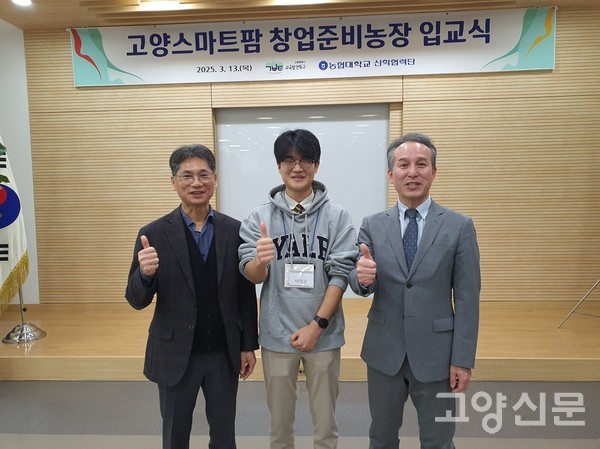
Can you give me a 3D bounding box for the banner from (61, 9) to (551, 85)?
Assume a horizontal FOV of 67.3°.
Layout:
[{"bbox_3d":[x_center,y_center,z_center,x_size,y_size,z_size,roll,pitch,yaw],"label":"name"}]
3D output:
[{"bbox_3d":[0.078,-2.069,5.304,5.682,0.689,0.020,-1,4,3],"label":"banner"}]

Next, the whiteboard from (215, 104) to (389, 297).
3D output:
[{"bbox_3d":[0.027,-0.248,5.522,2.081,2.352,0.040,-1,4,3],"label":"whiteboard"}]

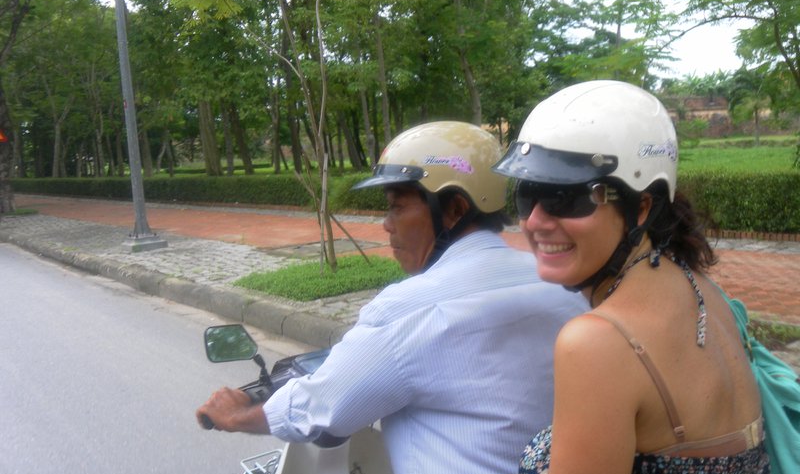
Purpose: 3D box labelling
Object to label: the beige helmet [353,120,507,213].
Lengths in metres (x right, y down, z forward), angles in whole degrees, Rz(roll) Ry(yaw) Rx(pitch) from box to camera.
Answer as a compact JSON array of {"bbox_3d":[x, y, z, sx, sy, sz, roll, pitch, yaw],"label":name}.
[{"bbox_3d":[0.059,-0.139,1.600,0.302,0.182,0.225,-2,5,2],"label":"beige helmet"}]

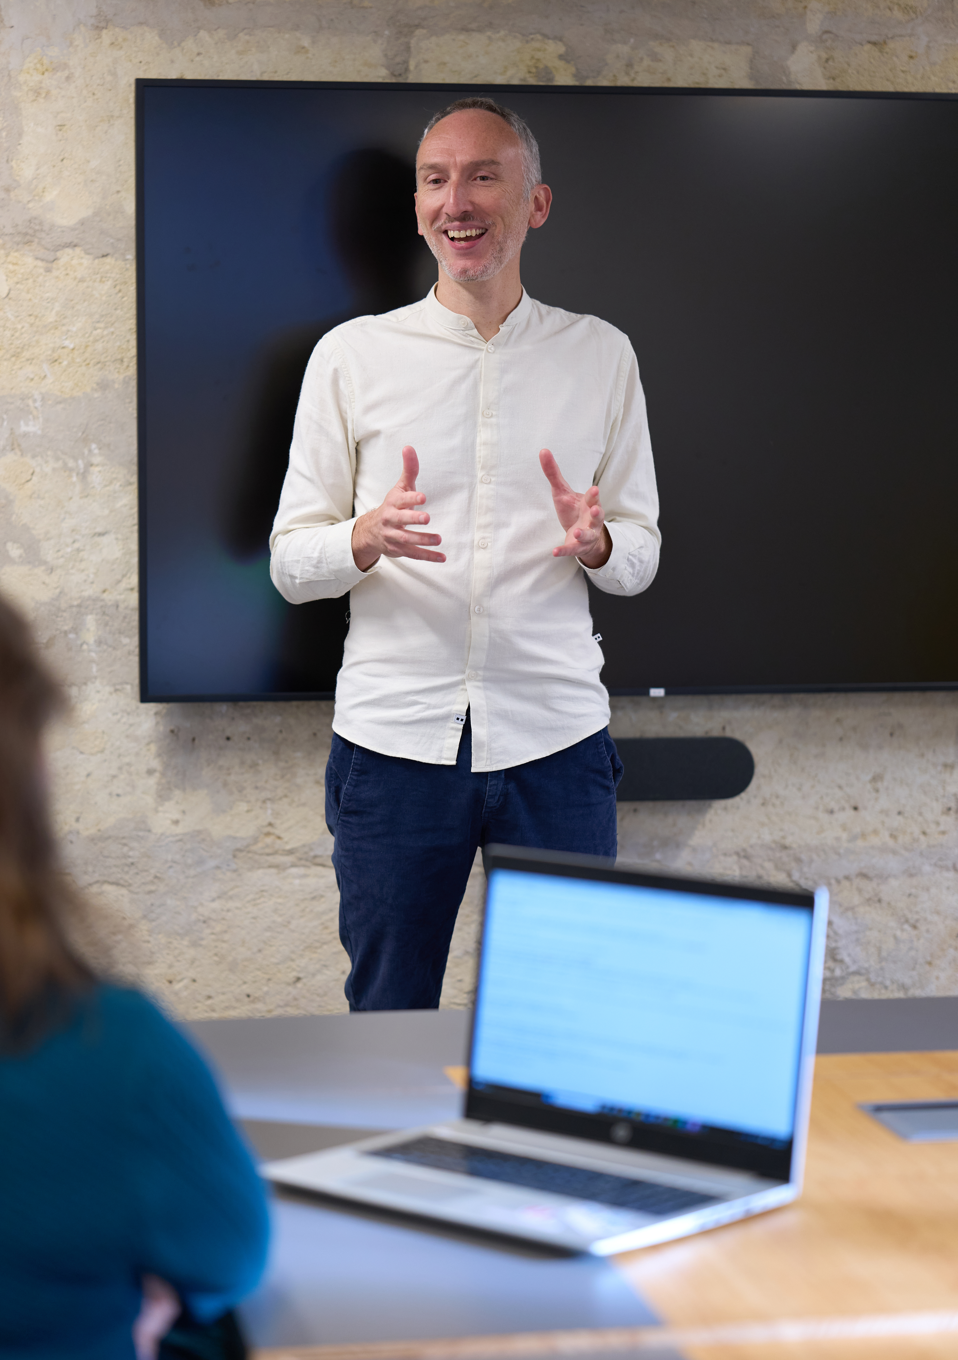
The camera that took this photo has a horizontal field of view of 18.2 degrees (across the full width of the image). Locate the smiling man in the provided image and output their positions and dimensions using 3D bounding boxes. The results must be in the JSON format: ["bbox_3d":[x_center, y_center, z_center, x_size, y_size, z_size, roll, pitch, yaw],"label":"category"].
[{"bbox_3d":[-0.018,0.122,4.060,0.540,1.810,0.460,0,6,-2],"label":"smiling man"}]

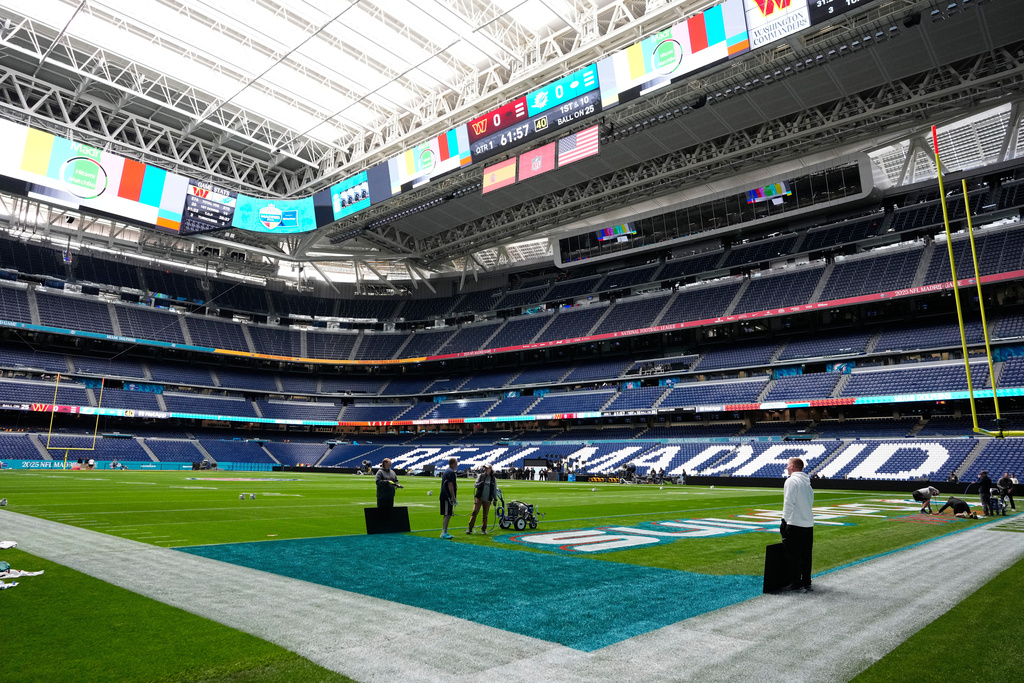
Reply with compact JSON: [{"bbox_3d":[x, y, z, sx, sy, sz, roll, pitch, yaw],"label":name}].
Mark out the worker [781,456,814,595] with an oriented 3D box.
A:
[{"bbox_3d":[3.864,2.444,9.250,0.400,1.770,0.520,-9,-14,44],"label":"worker"}]

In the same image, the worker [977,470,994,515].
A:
[{"bbox_3d":[18.904,6.065,27.300,0.620,1.760,0.550,-4,-11,24],"label":"worker"}]

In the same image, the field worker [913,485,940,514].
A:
[{"bbox_3d":[16.682,6.361,27.500,1.050,1.130,0.600,-4,-11,25],"label":"field worker"}]

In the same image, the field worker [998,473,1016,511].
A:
[{"bbox_3d":[22.250,6.764,30.700,0.720,1.720,0.480,-4,-11,25],"label":"field worker"}]

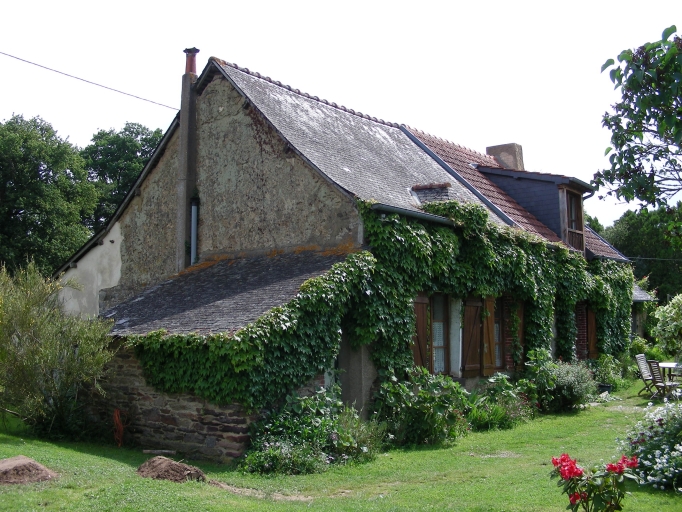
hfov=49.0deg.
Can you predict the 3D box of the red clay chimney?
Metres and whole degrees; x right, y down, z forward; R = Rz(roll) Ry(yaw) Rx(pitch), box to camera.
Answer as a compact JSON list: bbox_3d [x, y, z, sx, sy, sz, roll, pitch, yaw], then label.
[{"bbox_3d":[-3.368,-4.400,16.873,0.360,0.651,0.360,0,-7,0],"label":"red clay chimney"}]

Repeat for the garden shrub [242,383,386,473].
[{"bbox_3d":[-0.370,2.320,10.150,1.500,1.120,1.750,-6,-9,42],"label":"garden shrub"}]

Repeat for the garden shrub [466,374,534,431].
[{"bbox_3d":[2.930,2.680,13.950,1.100,0.950,1.300,-6,-9,42],"label":"garden shrub"}]

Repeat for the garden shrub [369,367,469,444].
[{"bbox_3d":[1.280,2.420,12.250,1.300,1.220,1.500,-6,-9,42],"label":"garden shrub"}]

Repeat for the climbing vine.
[{"bbox_3d":[2.534,1.143,17.375,3.450,4.000,15.000,-6,-9,42],"label":"climbing vine"}]

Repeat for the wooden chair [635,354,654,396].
[{"bbox_3d":[7.555,2.941,18.400,0.640,1.040,0.520,-6,-9,40],"label":"wooden chair"}]

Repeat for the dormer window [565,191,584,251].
[{"bbox_3d":[5.961,-0.855,19.131,0.240,1.510,1.125,-6,-9,42],"label":"dormer window"}]

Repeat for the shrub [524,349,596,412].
[{"bbox_3d":[4.660,2.630,15.880,1.200,1.320,1.550,-6,-9,42],"label":"shrub"}]

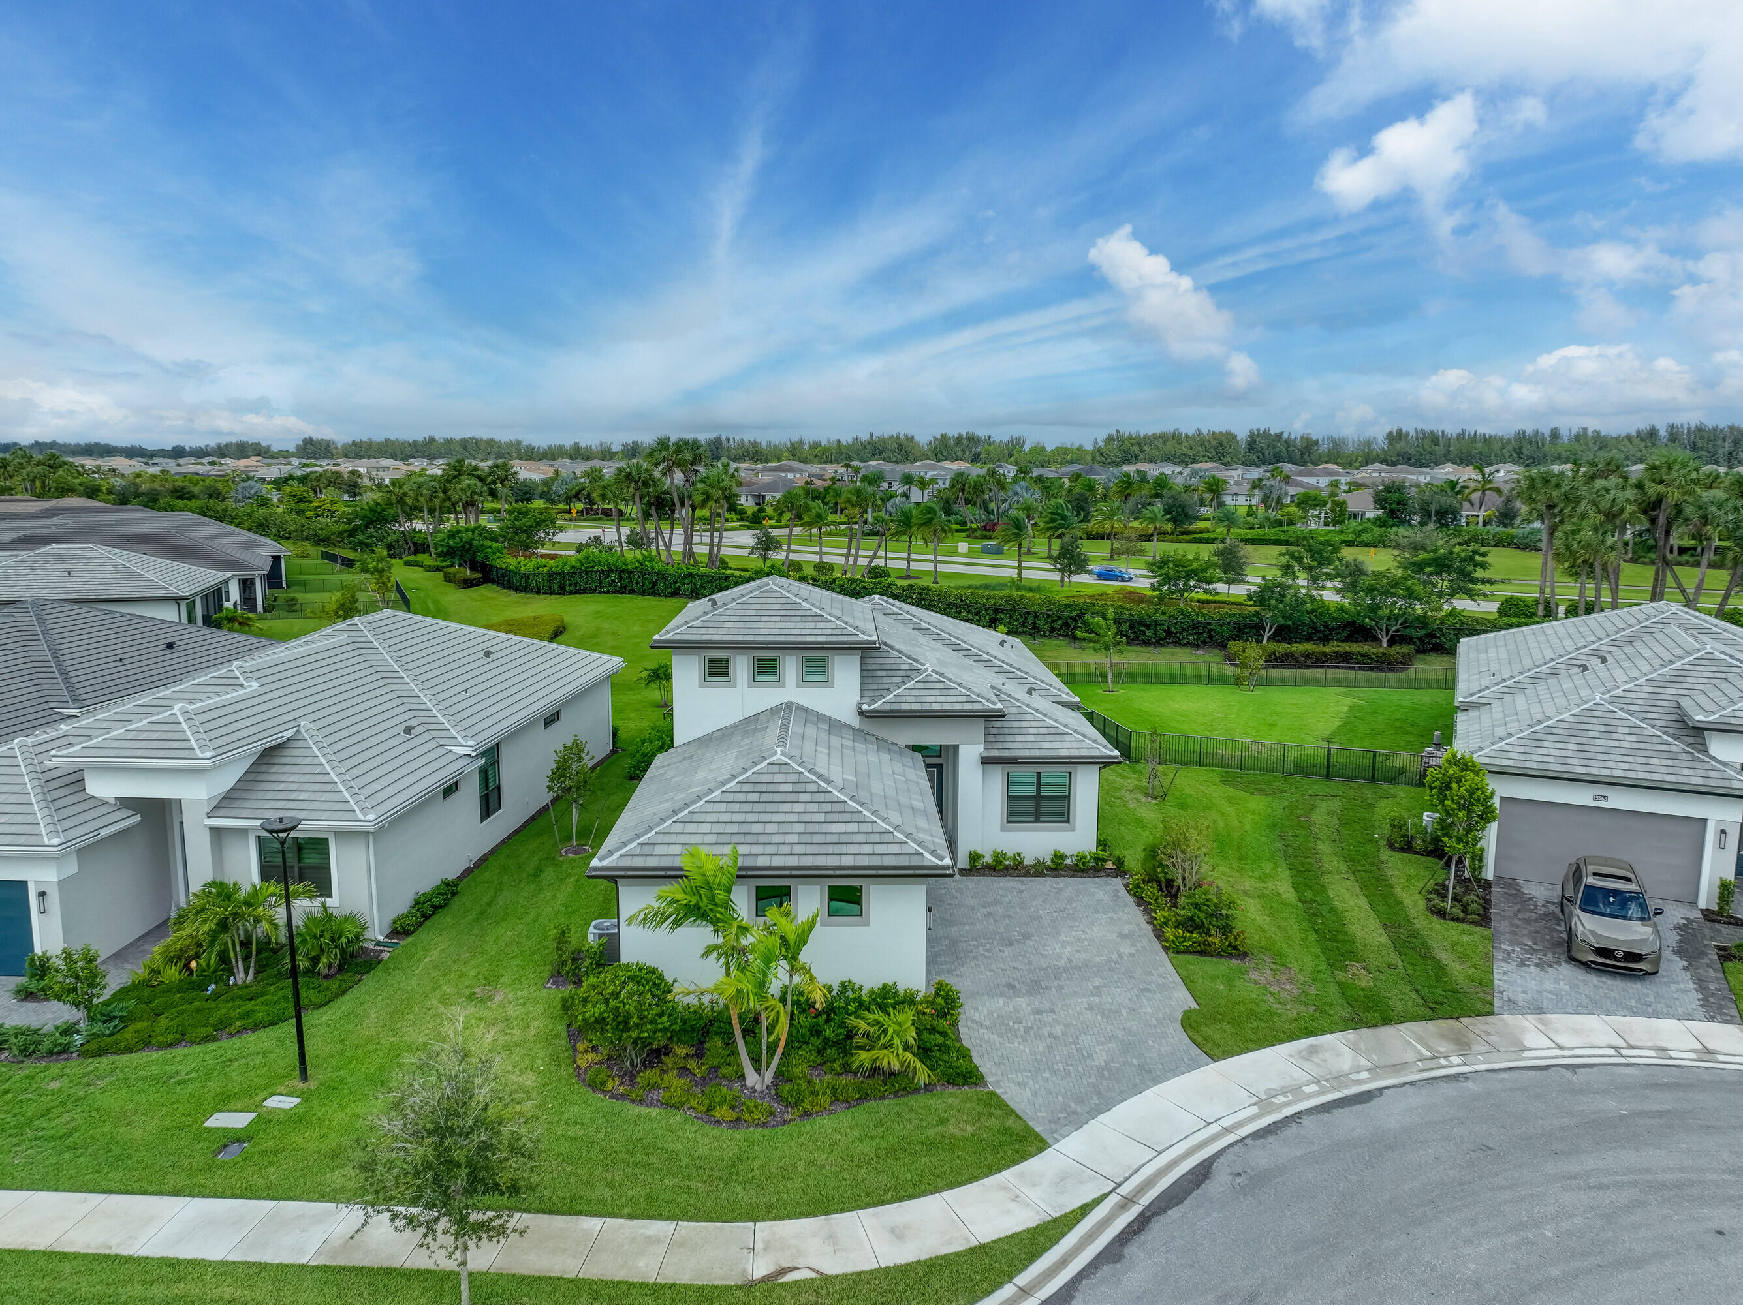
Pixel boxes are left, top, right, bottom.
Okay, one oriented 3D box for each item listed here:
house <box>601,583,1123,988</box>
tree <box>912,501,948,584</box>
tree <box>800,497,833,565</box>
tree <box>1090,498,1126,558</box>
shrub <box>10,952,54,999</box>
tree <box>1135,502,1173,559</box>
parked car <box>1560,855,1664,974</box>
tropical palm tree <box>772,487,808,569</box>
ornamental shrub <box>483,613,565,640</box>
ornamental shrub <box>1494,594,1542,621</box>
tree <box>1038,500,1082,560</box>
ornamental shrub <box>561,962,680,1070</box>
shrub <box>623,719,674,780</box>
[{"bbox_3d":[0.495,1.368,40.972,13.900,8.200,31.500,0,9,-1],"label":"house"},{"bbox_3d":[5.495,-10.280,113.379,3.450,7.760,3.400,0,10,0],"label":"tree"},{"bbox_3d":[-5.874,-12.678,128.701,3.480,7.380,3.400,0,10,0],"label":"tree"},{"bbox_3d":[28.886,-14.746,145.424,4.300,7.200,4.300,0,9,0],"label":"tree"},{"bbox_3d":[-19.491,7.419,28.099,1.080,1.000,1.000,0,10,0],"label":"shrub"},{"bbox_3d":[34.234,-14.467,145.456,4.300,6.800,4.300,0,9,0],"label":"tree"},{"bbox_3d":[18.175,6.390,29.702,1.900,1.690,4.580,5,10,27],"label":"parked car"},{"bbox_3d":[-8.852,-13.254,130.265,3.900,9.200,3.900,0,9,0],"label":"tropical palm tree"},{"bbox_3d":[-23.379,-1.614,81.822,5.400,1.100,6.000,0,9,0],"label":"ornamental shrub"},{"bbox_3d":[49.636,-3.346,92.840,3.300,2.000,3.200,0,9,0],"label":"ornamental shrub"},{"bbox_3d":[22.323,-14.593,143.424,4.800,7.200,4.800,0,9,0],"label":"tree"},{"bbox_3d":[-5.111,7.434,24.646,2.380,2.120,2.200,0,10,0],"label":"ornamental shrub"},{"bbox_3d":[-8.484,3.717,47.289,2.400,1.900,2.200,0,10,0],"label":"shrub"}]

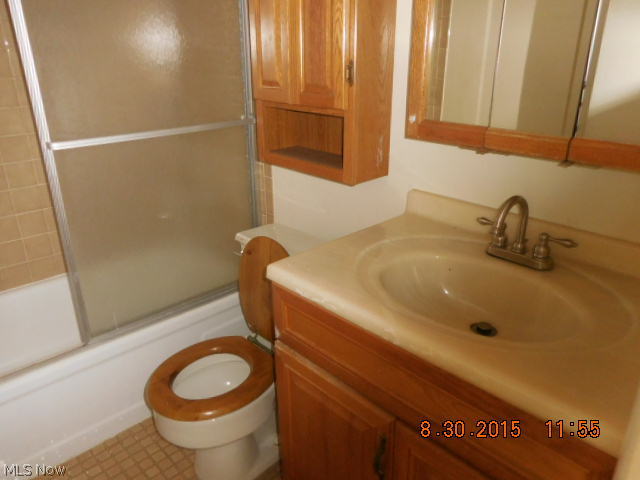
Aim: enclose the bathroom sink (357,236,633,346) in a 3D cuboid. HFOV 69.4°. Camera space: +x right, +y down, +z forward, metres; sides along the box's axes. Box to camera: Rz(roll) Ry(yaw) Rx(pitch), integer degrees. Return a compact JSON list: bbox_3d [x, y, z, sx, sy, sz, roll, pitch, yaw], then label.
[{"bbox_3d":[0.334,0.150,1.008,0.440,0.145,0.565,-20,29,-41],"label":"bathroom sink"}]

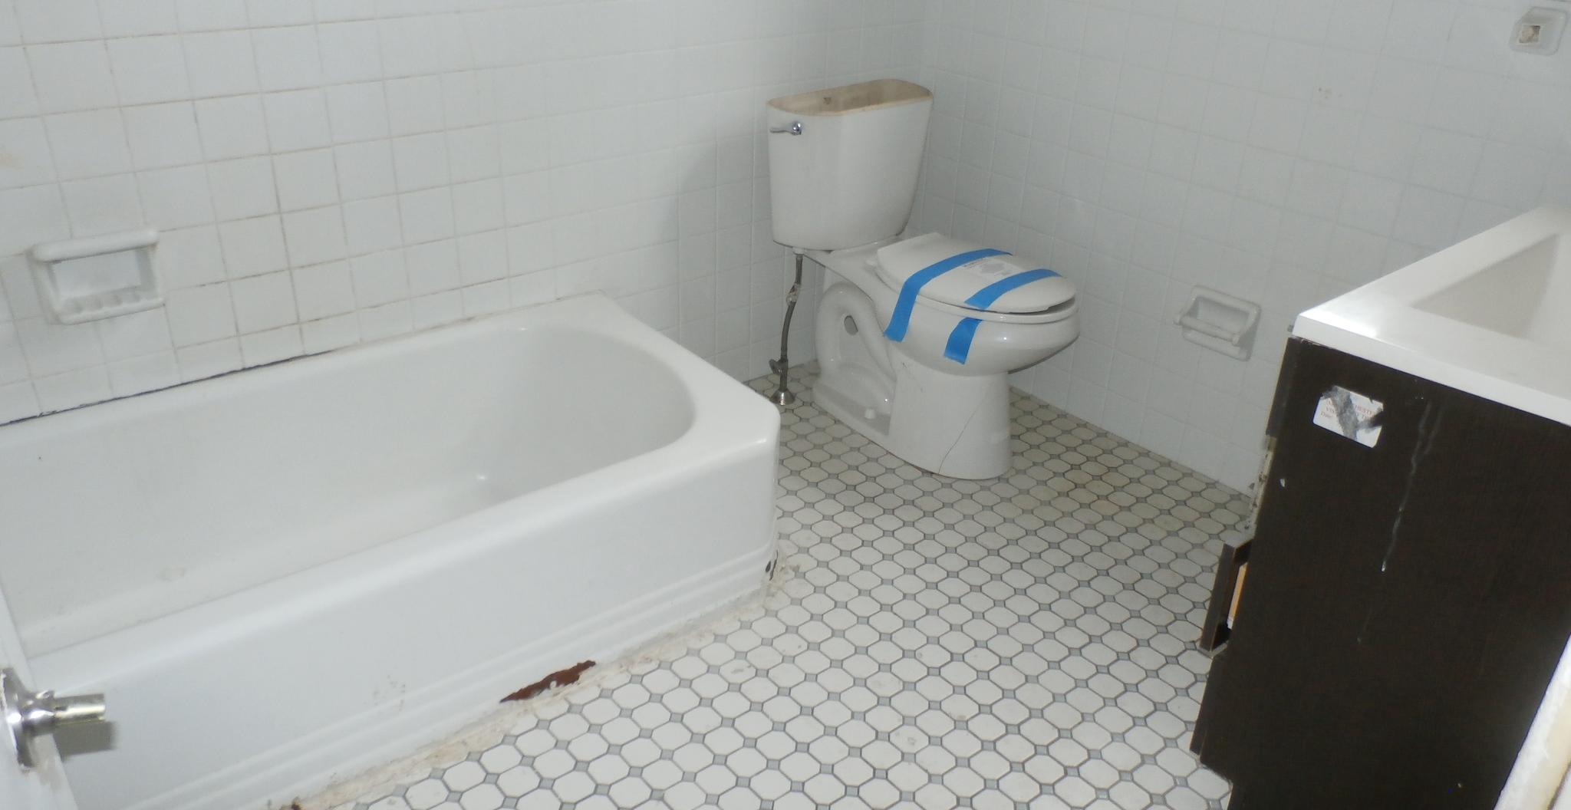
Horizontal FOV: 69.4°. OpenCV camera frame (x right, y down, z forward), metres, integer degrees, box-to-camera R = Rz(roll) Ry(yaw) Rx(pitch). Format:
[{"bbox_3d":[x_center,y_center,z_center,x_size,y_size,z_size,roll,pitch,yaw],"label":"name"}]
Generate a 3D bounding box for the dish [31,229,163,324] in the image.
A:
[{"bbox_3d":[-1.145,-0.217,1.906,0.180,0.138,0.065,-19,34,-35],"label":"dish"}]

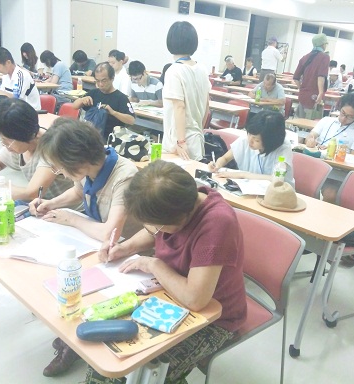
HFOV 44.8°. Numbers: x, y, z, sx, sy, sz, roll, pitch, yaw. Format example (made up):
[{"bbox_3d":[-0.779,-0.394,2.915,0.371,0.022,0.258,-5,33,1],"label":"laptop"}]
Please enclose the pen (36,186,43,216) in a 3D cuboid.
[{"bbox_3d":[-0.569,0.037,1.780,0.011,0.138,0.011,18,-33,-32],"label":"pen"}]

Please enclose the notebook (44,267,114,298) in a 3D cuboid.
[{"bbox_3d":[-0.300,0.290,1.370,0.200,0.012,0.150,-12,25,-40],"label":"notebook"}]

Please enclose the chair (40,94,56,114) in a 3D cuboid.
[{"bbox_3d":[-1.749,-0.726,5.051,0.480,0.790,0.530,21,25,40],"label":"chair"}]

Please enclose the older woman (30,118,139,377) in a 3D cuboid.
[{"bbox_3d":[-0.374,0.231,1.946,0.660,1.150,0.520,-12,24,-39],"label":"older woman"}]

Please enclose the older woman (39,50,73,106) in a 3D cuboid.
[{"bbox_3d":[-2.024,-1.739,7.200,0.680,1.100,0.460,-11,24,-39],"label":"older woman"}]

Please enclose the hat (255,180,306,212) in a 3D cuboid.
[{"bbox_3d":[0.545,0.009,2.213,0.260,0.125,0.240,11,20,18],"label":"hat"}]

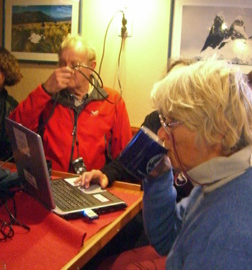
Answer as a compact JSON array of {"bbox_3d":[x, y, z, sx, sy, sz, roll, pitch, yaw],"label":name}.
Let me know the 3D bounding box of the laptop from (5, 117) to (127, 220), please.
[{"bbox_3d":[-0.217,0.098,1.400,0.312,0.273,0.357,-3,11,-32],"label":"laptop"}]

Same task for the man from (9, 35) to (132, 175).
[{"bbox_3d":[-0.305,0.203,1.773,0.580,1.300,0.680,5,10,13],"label":"man"}]

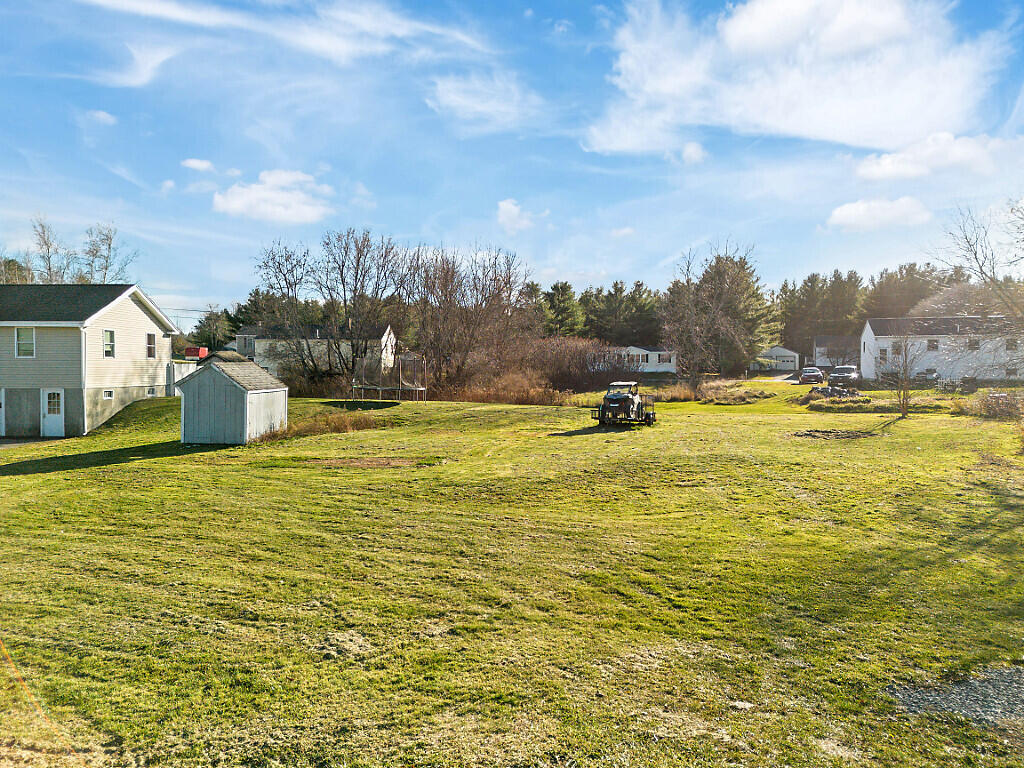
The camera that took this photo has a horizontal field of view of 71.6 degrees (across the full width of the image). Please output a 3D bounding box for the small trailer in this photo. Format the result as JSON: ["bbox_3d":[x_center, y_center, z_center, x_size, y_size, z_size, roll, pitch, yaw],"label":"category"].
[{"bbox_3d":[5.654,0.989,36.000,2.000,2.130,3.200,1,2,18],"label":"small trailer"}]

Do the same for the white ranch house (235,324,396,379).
[{"bbox_3d":[-20.046,-3.466,74.163,14.600,5.800,8.500,0,2,1],"label":"white ranch house"}]

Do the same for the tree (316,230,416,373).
[{"bbox_3d":[-10.990,-5.894,54.000,7.400,11.800,7.000,0,2,0],"label":"tree"}]

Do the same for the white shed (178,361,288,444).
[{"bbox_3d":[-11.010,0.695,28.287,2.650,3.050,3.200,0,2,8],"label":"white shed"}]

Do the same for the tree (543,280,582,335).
[{"bbox_3d":[7.468,-8.651,105.000,5.900,12.800,5.900,0,2,0],"label":"tree"}]

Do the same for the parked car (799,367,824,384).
[{"bbox_3d":[27.087,-0.721,64.000,1.820,1.500,4.600,1,2,20],"label":"parked car"}]

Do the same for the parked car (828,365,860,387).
[{"bbox_3d":[26.968,-0.526,57.500,1.920,1.830,4.900,1,2,31],"label":"parked car"}]

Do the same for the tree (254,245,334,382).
[{"bbox_3d":[-16.618,-5.438,54.000,5.900,11.000,5.700,0,2,0],"label":"tree"}]

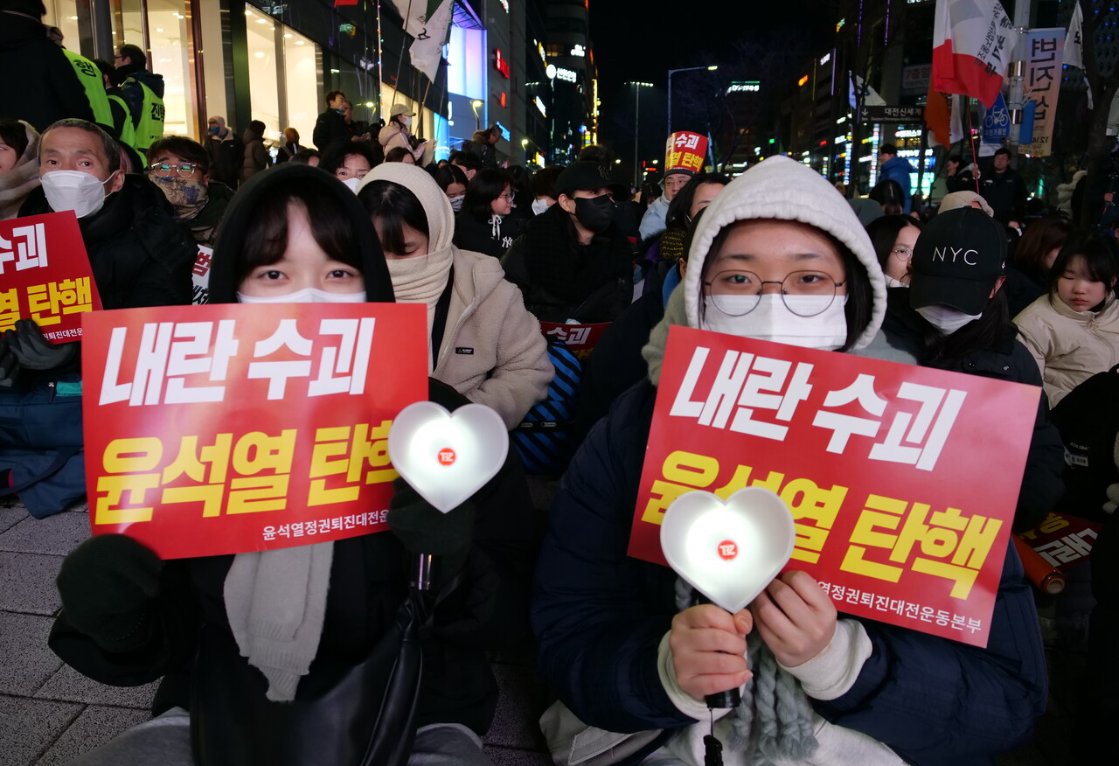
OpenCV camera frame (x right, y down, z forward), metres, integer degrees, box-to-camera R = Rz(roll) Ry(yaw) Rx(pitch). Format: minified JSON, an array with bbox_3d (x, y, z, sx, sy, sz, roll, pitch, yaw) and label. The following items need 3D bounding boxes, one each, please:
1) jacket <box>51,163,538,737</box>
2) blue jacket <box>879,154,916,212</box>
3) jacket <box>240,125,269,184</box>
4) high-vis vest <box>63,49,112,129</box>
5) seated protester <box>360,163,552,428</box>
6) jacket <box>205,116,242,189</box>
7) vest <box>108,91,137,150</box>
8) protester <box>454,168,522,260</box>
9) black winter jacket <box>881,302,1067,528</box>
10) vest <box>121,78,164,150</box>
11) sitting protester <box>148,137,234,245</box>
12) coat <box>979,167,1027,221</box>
[{"bbox_3d":[-0.320,0.182,0.895,0.620,0.870,0.580,0,12,0],"label":"jacket"},{"bbox_3d":[3.755,-2.127,8.600,0.360,0.800,0.470,4,12,18],"label":"blue jacket"},{"bbox_3d":[-3.809,-2.793,9.700,0.360,0.880,0.460,-6,15,-27],"label":"jacket"},{"bbox_3d":[-3.015,-1.825,4.800,0.320,0.570,0.480,-9,8,27],"label":"high-vis vest"},{"bbox_3d":[-0.266,-0.045,1.600,0.570,0.870,0.660,2,14,7],"label":"seated protester"},{"bbox_3d":[-4.511,-3.104,10.480,0.550,0.920,0.360,0,10,-6],"label":"jacket"},{"bbox_3d":[-3.025,-1.753,5.300,0.320,0.560,0.450,-7,12,10],"label":"vest"},{"bbox_3d":[-0.308,-0.534,3.617,0.500,0.930,0.600,-5,13,-24],"label":"protester"},{"bbox_3d":[0.799,0.106,1.520,0.470,0.540,0.360,8,14,32],"label":"black winter jacket"},{"bbox_3d":[-2.999,-1.929,5.550,0.320,0.570,0.460,2,14,5],"label":"vest"},{"bbox_3d":[-1.103,-0.233,2.302,0.550,0.980,0.600,0,12,-5],"label":"sitting protester"},{"bbox_3d":[4.403,-1.809,7.700,0.490,0.740,0.300,9,14,37],"label":"coat"}]

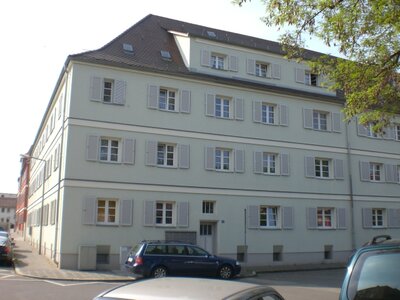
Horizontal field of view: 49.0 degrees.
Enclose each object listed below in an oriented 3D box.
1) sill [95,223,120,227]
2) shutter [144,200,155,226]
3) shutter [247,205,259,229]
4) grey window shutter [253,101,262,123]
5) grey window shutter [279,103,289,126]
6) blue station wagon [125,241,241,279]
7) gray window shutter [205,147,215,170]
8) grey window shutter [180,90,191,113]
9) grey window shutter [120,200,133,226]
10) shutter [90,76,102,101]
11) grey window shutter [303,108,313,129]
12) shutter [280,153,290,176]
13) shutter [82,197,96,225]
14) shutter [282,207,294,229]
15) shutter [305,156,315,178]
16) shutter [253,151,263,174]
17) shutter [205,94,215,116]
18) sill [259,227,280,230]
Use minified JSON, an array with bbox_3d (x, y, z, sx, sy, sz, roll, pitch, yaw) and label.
[{"bbox_3d":[-4.466,3.661,21.291,1.100,0.090,0.200,5,-12,-24],"label":"sill"},{"bbox_3d":[-2.648,3.344,23.048,0.620,1.360,0.050,5,-13,-23],"label":"shutter"},{"bbox_3d":[3.010,3.737,24.608,0.760,1.280,0.050,5,-12,-24],"label":"shutter"},{"bbox_3d":[3.547,-2.349,26.970,0.620,1.360,0.050,5,-13,-23],"label":"grey window shutter"},{"bbox_3d":[5.110,-2.135,26.723,0.592,1.290,0.050,5,-12,-24],"label":"grey window shutter"},{"bbox_3d":[-0.612,4.470,17.722,4.680,1.490,1.750,5,-13,-22],"label":"blue station wagon"},{"bbox_3d":[0.578,0.490,24.158,0.620,1.330,0.050,5,-12,-24],"label":"gray window shutter"},{"bbox_3d":[-0.777,-2.692,24.143,0.587,1.280,0.050,5,-12,-24],"label":"grey window shutter"},{"bbox_3d":[-3.626,3.093,21.703,0.605,1.255,0.050,5,-12,-24],"label":"grey window shutter"},{"bbox_3d":[-5.456,-3.208,23.137,0.620,1.360,0.050,5,-13,-23],"label":"shutter"},{"bbox_3d":[7.013,-2.033,28.449,0.720,1.360,0.050,5,-13,-23],"label":"grey window shutter"},{"bbox_3d":[5.092,0.866,26.149,0.670,1.380,0.050,5,-12,-24],"label":"shutter"},{"bbox_3d":[-5.271,2.929,20.984,0.630,1.255,0.050,5,-12,-24],"label":"shutter"},{"bbox_3d":[5.150,3.977,25.551,0.770,1.280,0.050,5,-12,-24],"label":"shutter"},{"bbox_3d":[6.743,1.020,26.848,0.740,1.250,0.050,5,-12,-24],"label":"shutter"},{"bbox_3d":[3.495,0.753,26.313,0.620,1.360,0.050,5,-13,-23],"label":"shutter"},{"bbox_3d":[0.602,-2.568,24.748,0.600,1.270,0.050,5,-12,-24],"label":"shutter"},{"bbox_3d":[4.117,4.603,25.780,1.450,0.110,0.200,5,-13,-23],"label":"sill"}]

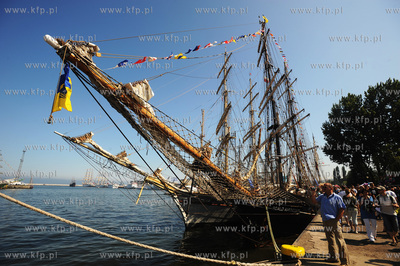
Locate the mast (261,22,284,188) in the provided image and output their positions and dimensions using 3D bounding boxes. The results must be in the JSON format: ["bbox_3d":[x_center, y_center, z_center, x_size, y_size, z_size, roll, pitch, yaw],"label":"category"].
[{"bbox_3d":[10.358,-5.379,27.155,0.600,26.000,0.600,-11,-19,35],"label":"mast"}]

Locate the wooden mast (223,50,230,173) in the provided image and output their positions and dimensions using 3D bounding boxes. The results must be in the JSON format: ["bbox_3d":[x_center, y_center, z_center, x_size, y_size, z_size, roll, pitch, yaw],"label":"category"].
[{"bbox_3d":[4.060,-3.229,29.311,0.500,23.220,0.500,-11,-21,35],"label":"wooden mast"}]

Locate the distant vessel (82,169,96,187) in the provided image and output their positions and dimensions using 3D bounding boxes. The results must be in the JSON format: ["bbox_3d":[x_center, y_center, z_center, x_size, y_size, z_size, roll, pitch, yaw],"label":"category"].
[{"bbox_3d":[-284.000,114.998,486.947,12.000,43.000,75.000,14,-21,-41],"label":"distant vessel"}]

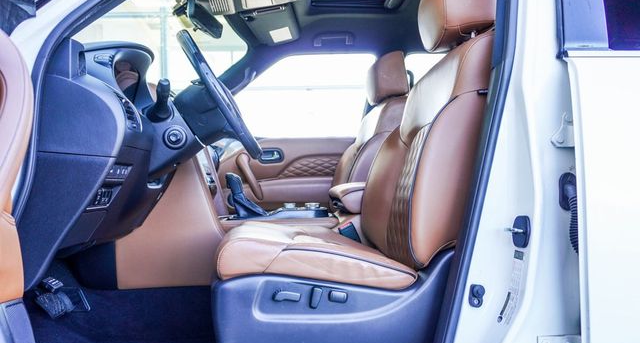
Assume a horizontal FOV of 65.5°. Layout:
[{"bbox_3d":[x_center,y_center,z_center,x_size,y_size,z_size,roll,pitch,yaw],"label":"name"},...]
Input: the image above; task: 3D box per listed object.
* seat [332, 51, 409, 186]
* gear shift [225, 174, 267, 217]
[{"bbox_3d":[0.040,0.020,2.110,0.760,1.060,0.550,0,-1,-3],"label":"seat"},{"bbox_3d":[-0.247,0.081,1.680,0.140,0.150,0.090,0,-1,-3],"label":"gear shift"}]

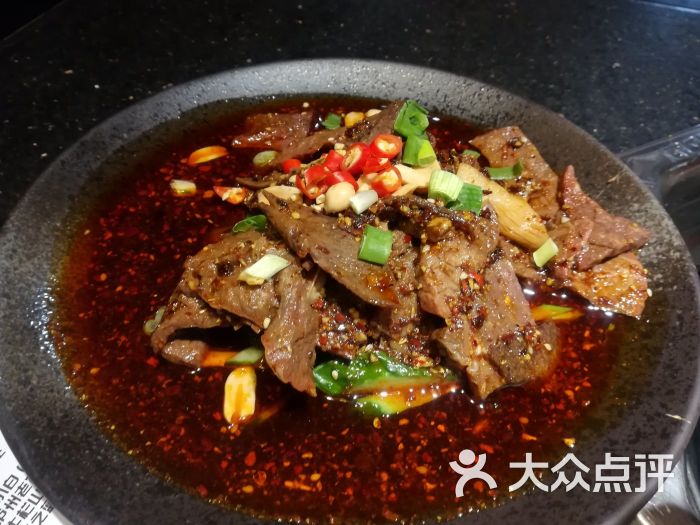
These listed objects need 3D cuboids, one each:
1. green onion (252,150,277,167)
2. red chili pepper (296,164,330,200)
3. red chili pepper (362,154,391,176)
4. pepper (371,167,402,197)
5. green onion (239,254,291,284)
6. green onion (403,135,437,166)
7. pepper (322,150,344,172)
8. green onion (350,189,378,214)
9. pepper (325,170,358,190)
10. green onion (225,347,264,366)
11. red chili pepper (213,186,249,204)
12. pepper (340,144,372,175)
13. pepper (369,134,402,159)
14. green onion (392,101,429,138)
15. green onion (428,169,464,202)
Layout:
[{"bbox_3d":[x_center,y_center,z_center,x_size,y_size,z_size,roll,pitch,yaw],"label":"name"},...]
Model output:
[{"bbox_3d":[-0.042,-0.051,0.257,0.011,0.004,0.009,3,48,0],"label":"green onion"},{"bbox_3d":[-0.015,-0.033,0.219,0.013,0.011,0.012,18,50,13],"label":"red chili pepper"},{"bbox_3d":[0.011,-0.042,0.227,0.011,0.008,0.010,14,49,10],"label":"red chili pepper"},{"bbox_3d":[0.015,-0.033,0.215,0.013,0.009,0.012,-33,99,-27],"label":"pepper"},{"bbox_3d":[-0.032,0.002,0.195,0.017,0.008,0.009,-23,54,-14],"label":"green onion"},{"bbox_3d":[0.031,-0.049,0.232,0.013,0.010,0.013,-6,72,-9],"label":"green onion"},{"bbox_3d":[-0.007,-0.042,0.222,0.009,0.009,0.010,-48,62,2],"label":"pepper"},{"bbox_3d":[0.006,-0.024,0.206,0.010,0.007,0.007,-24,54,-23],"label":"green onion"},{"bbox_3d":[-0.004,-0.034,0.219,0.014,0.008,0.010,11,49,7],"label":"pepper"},{"bbox_3d":[-0.037,0.033,0.186,0.013,0.006,0.006,-12,51,-14],"label":"green onion"},{"bbox_3d":[-0.055,-0.031,0.240,0.016,0.007,0.009,13,50,7],"label":"red chili pepper"},{"bbox_3d":[0.002,-0.043,0.219,0.010,0.011,0.013,2,44,-36],"label":"pepper"},{"bbox_3d":[0.016,-0.050,0.227,0.013,0.008,0.011,-32,87,-27],"label":"pepper"},{"bbox_3d":[0.030,-0.069,0.254,0.015,0.012,0.014,-11,84,-13],"label":"green onion"},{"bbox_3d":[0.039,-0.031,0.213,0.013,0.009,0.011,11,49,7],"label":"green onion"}]

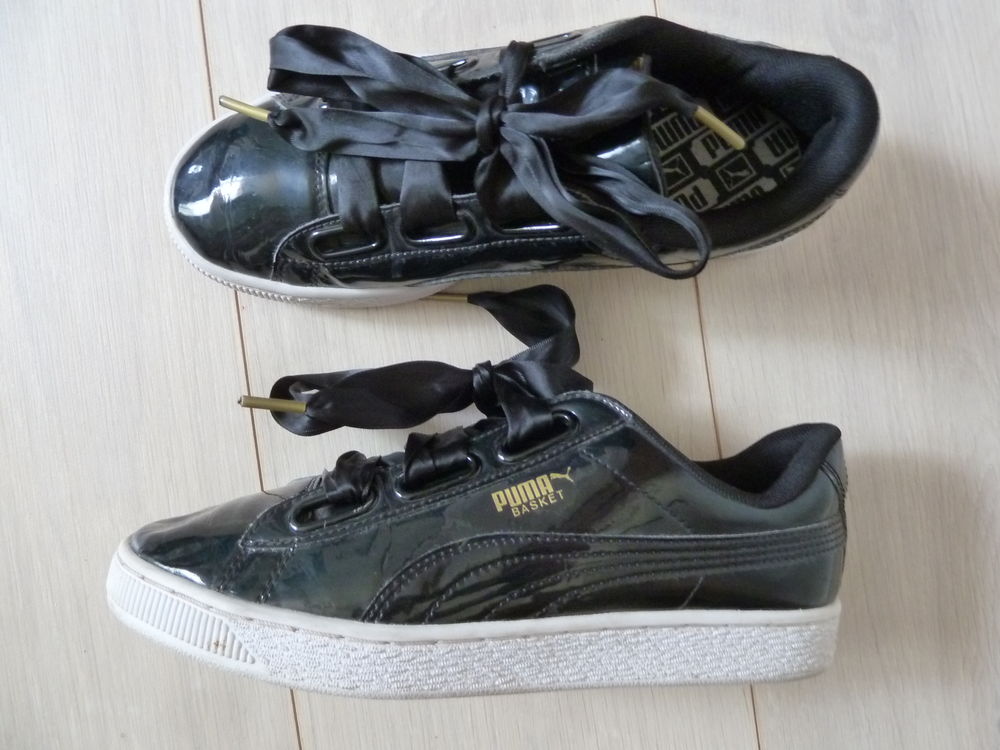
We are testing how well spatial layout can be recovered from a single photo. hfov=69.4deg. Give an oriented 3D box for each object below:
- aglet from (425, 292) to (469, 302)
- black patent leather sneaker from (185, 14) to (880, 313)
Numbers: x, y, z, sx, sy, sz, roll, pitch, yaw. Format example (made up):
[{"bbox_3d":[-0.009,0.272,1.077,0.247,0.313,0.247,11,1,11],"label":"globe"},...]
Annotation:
[{"bbox_3d":[-0.024,-0.033,0.308,0.021,0.004,0.004,0,90,0],"label":"aglet"},{"bbox_3d":[-0.004,-0.079,0.261,0.267,0.102,0.100,-2,90,0],"label":"black patent leather sneaker"}]

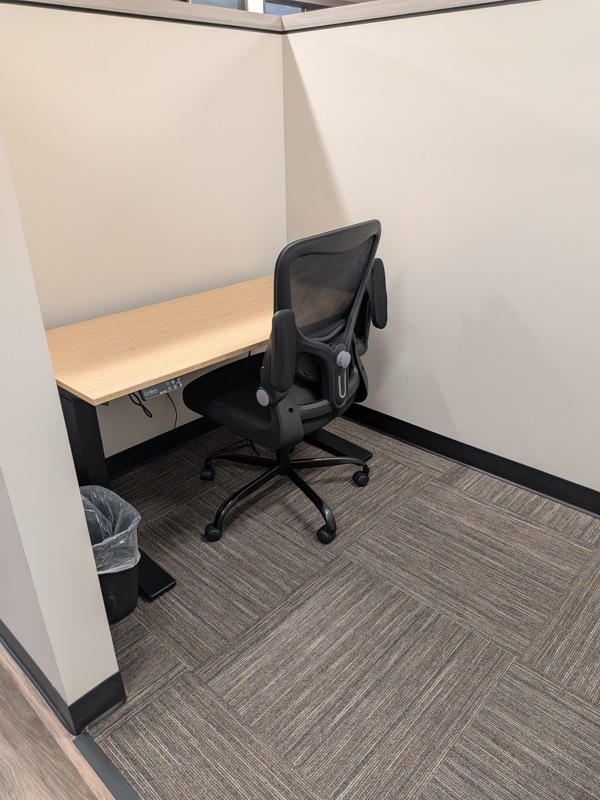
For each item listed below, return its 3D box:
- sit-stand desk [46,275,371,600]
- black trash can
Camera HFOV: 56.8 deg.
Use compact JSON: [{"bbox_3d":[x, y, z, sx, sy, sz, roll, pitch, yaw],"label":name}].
[{"bbox_3d":[-0.300,0.018,2.120,0.695,0.665,1.250,22,33,38],"label":"sit-stand desk"},{"bbox_3d":[-0.597,0.454,1.619,0.297,0.315,0.217,22,33,38],"label":"black trash can"}]

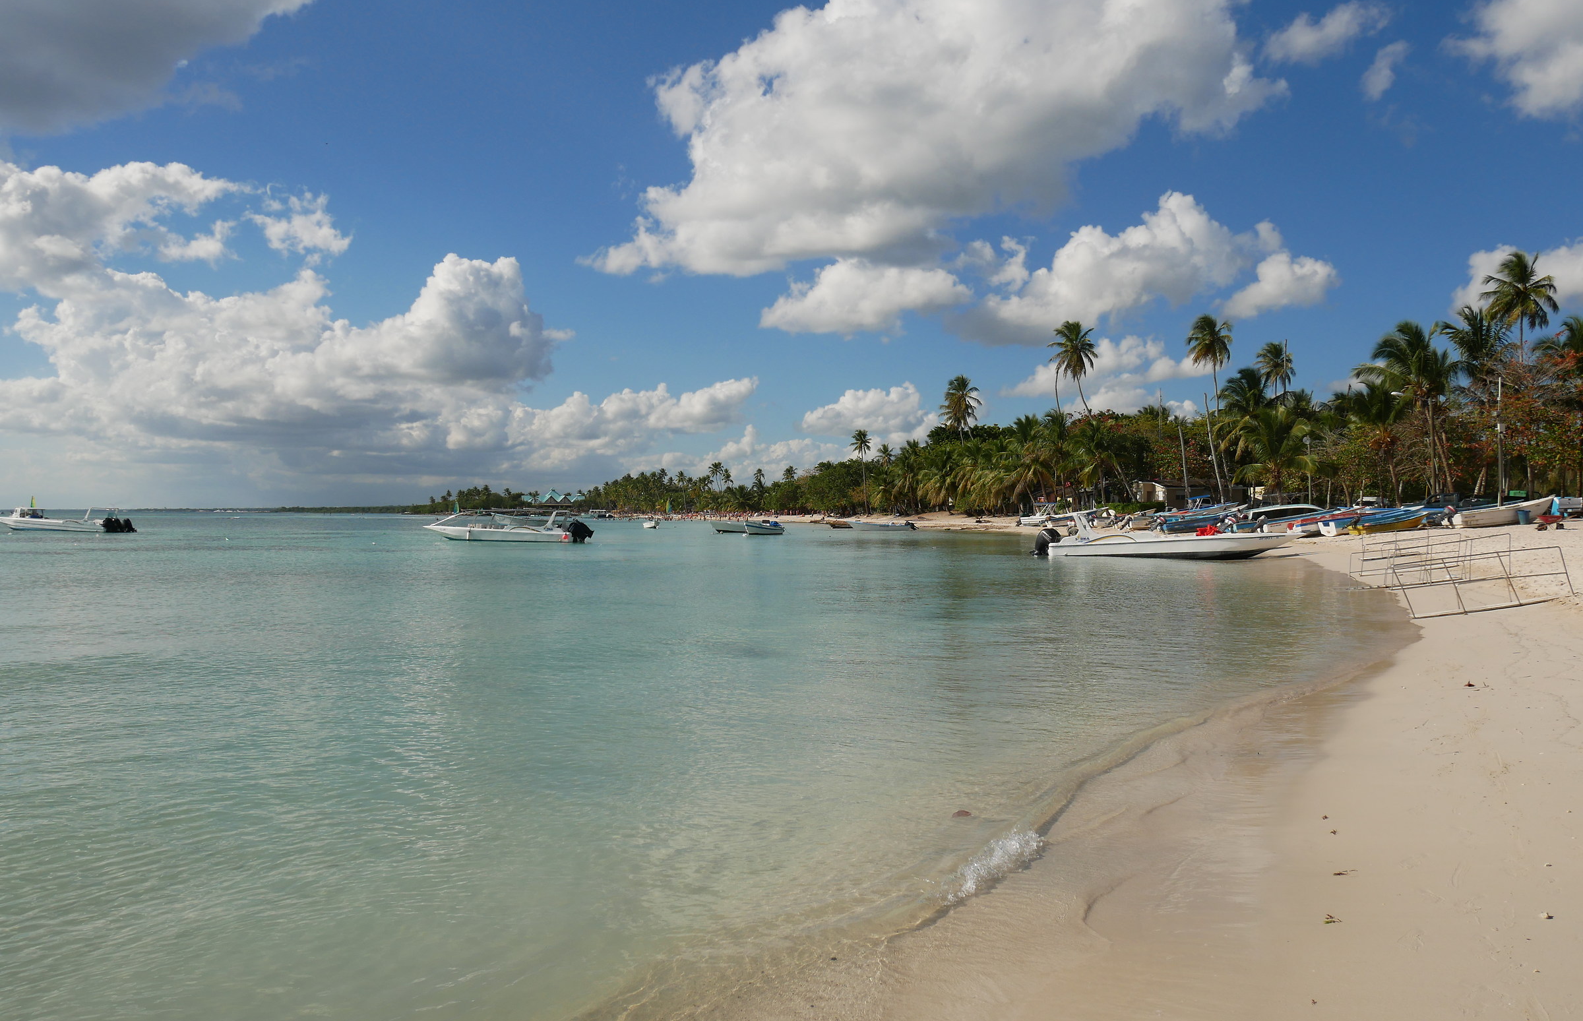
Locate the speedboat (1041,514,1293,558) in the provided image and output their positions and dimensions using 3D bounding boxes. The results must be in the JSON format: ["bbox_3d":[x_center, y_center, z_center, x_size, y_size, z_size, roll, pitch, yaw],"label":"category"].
[{"bbox_3d":[13.050,0.880,38.300,9.100,1.650,2.100,0,0,12],"label":"speedboat"}]

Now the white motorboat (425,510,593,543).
[{"bbox_3d":[-14.850,0.850,56.400,9.300,1.700,2.100,0,0,18],"label":"white motorboat"}]

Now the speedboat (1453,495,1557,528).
[{"bbox_3d":[29.950,0.030,46.150,5.200,1.150,1.450,-3,1,-12],"label":"speedboat"}]

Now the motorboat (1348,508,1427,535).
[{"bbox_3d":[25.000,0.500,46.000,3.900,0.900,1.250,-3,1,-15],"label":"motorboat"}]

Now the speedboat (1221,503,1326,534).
[{"bbox_3d":[23.500,0.430,53.500,5.600,1.200,1.500,-3,1,-11],"label":"speedboat"}]

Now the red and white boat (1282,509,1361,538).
[{"bbox_3d":[23.000,0.580,47.200,4.700,0.850,1.500,-5,2,-18],"label":"red and white boat"}]

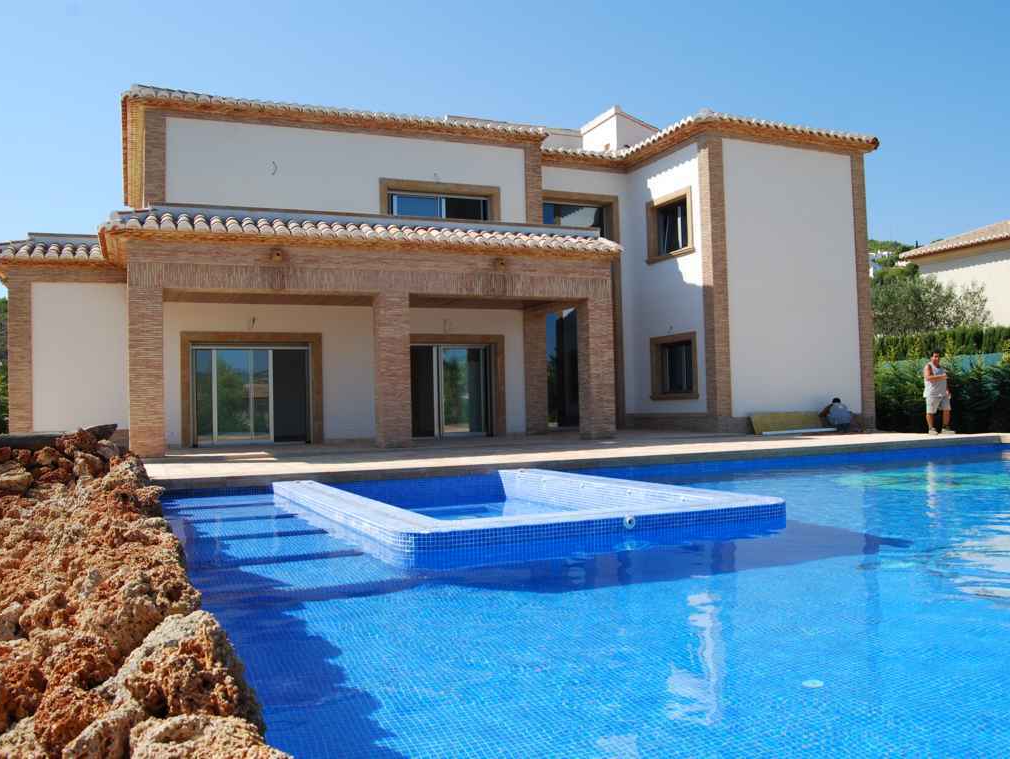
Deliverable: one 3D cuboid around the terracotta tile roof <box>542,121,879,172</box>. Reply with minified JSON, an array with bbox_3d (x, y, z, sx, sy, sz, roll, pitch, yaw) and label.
[{"bbox_3d":[5.181,-5.715,21.163,7.680,0.643,3.984,-1,-2,-24],"label":"terracotta tile roof"}]

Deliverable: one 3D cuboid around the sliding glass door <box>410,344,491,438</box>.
[{"bbox_3d":[-1.481,0.284,20.601,2.465,2.255,0.131,-1,-2,-23],"label":"sliding glass door"}]

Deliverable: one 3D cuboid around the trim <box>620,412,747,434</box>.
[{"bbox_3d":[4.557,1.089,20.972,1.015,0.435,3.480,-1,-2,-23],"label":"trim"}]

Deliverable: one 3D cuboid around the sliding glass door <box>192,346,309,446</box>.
[{"bbox_3d":[-5.589,0.351,18.850,2.465,2.208,0.131,-1,-2,-23],"label":"sliding glass door"}]

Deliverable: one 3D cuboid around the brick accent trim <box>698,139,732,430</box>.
[{"bbox_3d":[4.848,-2.219,19.628,0.428,6.721,0.435,-1,-2,-23],"label":"brick accent trim"}]

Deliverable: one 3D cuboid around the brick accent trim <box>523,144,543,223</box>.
[{"bbox_3d":[0.674,-4.616,21.745,0.464,2.668,0.435,-1,-2,-23],"label":"brick accent trim"}]

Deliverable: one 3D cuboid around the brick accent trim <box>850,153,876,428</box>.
[{"bbox_3d":[8.831,-2.225,21.322,0.457,6.851,0.435,-1,-2,-23],"label":"brick accent trim"}]

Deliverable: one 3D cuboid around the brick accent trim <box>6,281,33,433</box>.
[{"bbox_3d":[-9.715,-0.270,17.123,0.420,3.364,0.420,-1,-2,-23],"label":"brick accent trim"}]

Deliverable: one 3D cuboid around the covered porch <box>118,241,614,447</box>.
[{"bbox_3d":[-2.671,-0.549,17.891,9.744,3.840,3.168,-1,-2,-24],"label":"covered porch"}]

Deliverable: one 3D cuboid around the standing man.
[{"bbox_3d":[8.632,0.256,17.100,0.580,1.710,0.420,-1,-2,-7],"label":"standing man"}]

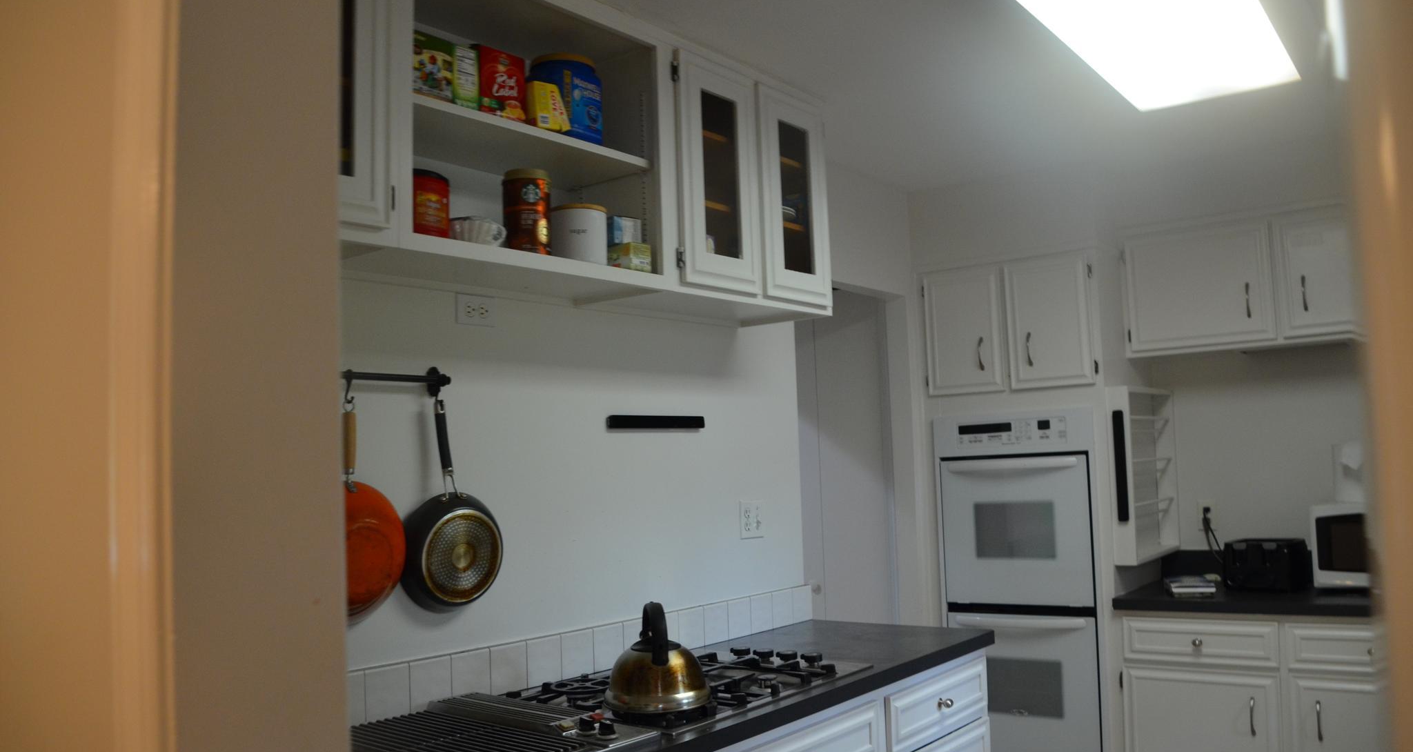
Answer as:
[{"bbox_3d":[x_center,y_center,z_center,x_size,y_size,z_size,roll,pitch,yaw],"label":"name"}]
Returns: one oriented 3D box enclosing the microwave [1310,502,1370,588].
[{"bbox_3d":[2.290,0.560,3.465,0.480,0.285,0.360,-6,-6,38],"label":"microwave"}]

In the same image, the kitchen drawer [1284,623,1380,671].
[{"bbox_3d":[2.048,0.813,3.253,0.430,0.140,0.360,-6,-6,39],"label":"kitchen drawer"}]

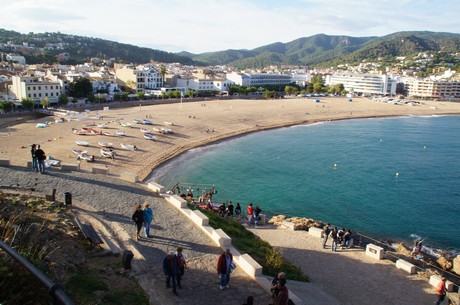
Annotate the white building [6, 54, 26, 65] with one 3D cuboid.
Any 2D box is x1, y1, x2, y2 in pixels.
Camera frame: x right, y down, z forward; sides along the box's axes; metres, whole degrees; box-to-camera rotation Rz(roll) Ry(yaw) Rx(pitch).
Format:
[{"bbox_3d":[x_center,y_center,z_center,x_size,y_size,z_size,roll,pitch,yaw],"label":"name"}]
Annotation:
[{"bbox_3d":[-215.116,-93.419,347.821,18.000,10.500,12.000,-8,15,-29],"label":"white building"}]

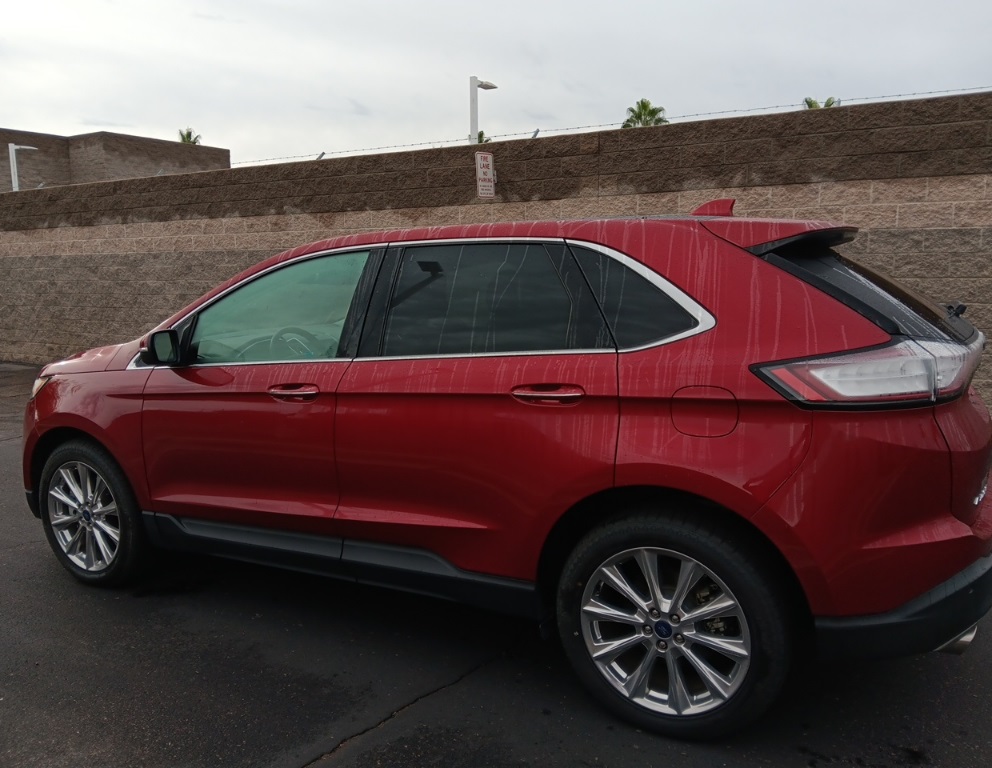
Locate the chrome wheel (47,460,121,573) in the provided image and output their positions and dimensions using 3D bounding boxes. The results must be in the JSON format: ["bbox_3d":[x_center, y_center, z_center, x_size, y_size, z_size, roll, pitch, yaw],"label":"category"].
[{"bbox_3d":[-1.961,0.633,3.815,0.537,0.537,0.190,3,9,28],"label":"chrome wheel"}]

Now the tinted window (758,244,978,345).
[{"bbox_3d":[1.423,-0.322,2.852,0.620,0.110,1.350,38,22,18],"label":"tinted window"}]

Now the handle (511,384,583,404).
[{"bbox_3d":[0.171,0.032,2.493,0.255,0.060,0.055,3,9,28],"label":"handle"}]

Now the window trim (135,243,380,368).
[{"bbox_3d":[-1.061,-0.311,3.308,1.380,0.560,0.070,3,-15,29],"label":"window trim"}]

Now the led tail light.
[{"bbox_3d":[1.101,-0.049,2.263,0.610,0.215,0.420,3,9,28],"label":"led tail light"}]

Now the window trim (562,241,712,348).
[{"bbox_3d":[0.457,-0.296,2.518,0.570,0.415,0.055,2,-16,24],"label":"window trim"}]

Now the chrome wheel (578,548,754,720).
[{"bbox_3d":[0.563,0.771,2.498,0.537,0.537,0.190,3,9,28],"label":"chrome wheel"}]

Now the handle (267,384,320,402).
[{"bbox_3d":[-0.784,0.029,2.998,0.255,0.060,0.055,3,9,28],"label":"handle"}]

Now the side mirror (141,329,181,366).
[{"bbox_3d":[-1.414,-0.154,3.255,0.125,0.165,0.205,3,9,28],"label":"side mirror"}]

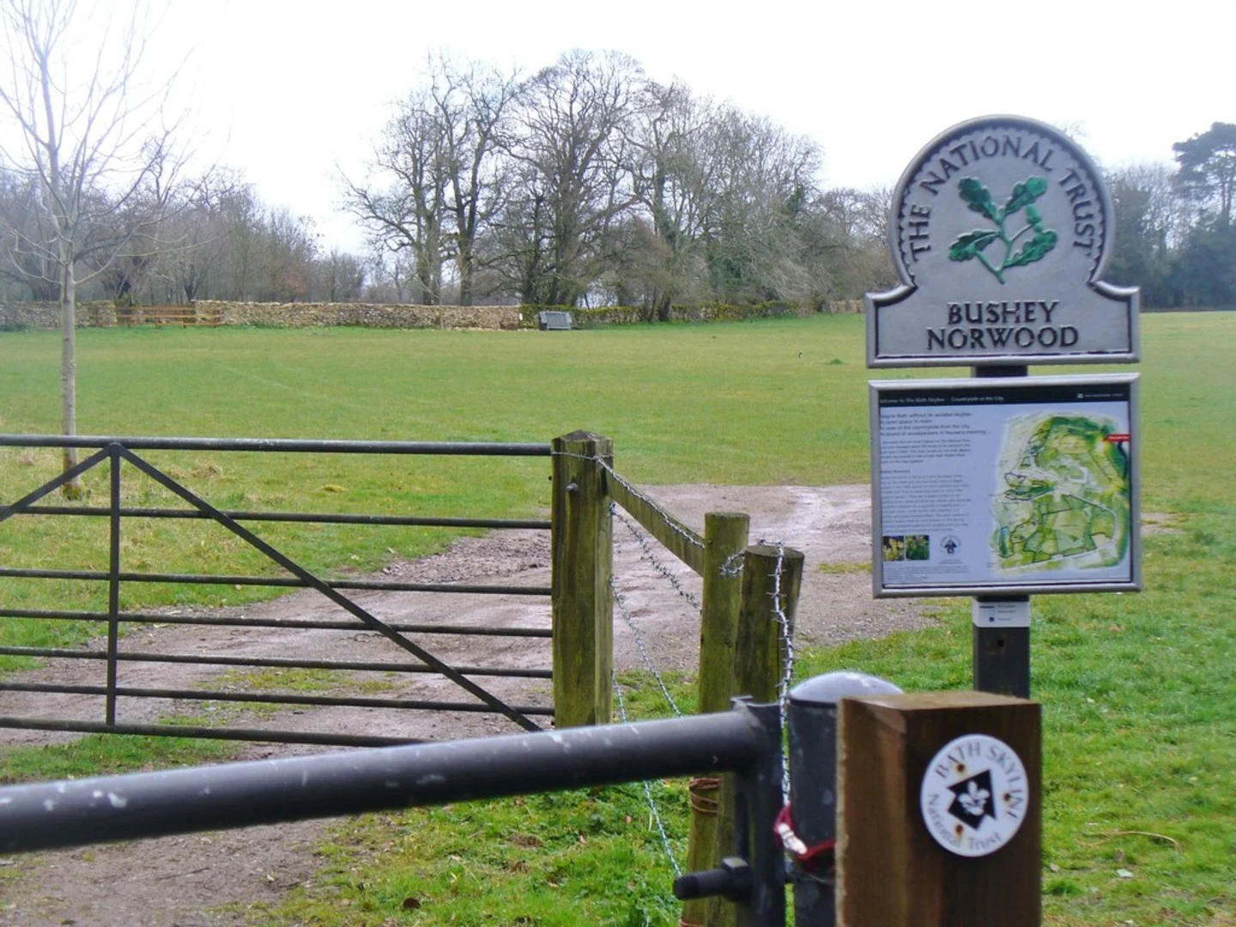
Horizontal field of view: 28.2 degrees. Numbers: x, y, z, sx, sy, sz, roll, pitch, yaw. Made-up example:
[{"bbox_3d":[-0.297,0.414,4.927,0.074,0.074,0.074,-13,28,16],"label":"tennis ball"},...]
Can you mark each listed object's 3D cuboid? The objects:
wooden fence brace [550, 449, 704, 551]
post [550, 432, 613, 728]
[{"bbox_3d":[0.110,0.156,7.444,0.048,0.088,2.906,0,4,-5],"label":"wooden fence brace"},{"bbox_3d":[-0.129,0.524,8.939,0.168,1.270,0.168,1,4,21],"label":"post"}]

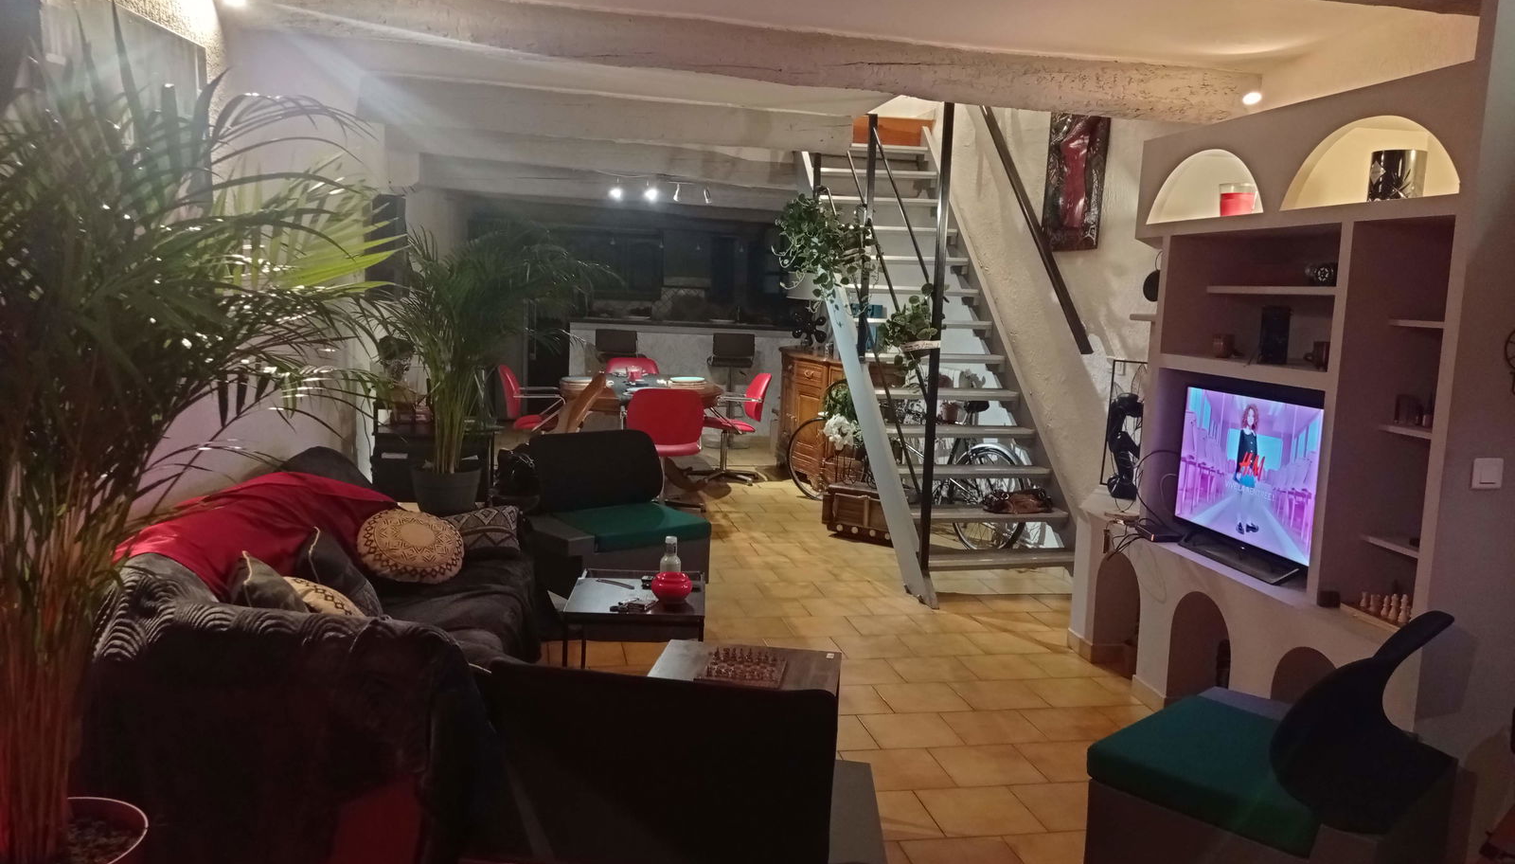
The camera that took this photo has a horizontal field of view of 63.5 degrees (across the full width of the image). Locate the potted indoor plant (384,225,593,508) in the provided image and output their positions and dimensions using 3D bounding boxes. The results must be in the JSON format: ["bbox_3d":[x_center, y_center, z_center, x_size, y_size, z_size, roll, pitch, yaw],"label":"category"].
[{"bbox_3d":[-1.298,-0.314,5.900,1.000,1.420,1.050,1,7,-11],"label":"potted indoor plant"}]

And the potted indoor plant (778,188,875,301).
[{"bbox_3d":[0.438,-1.211,7.927,0.620,0.700,0.550,1,7,-11],"label":"potted indoor plant"}]

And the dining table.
[{"bbox_3d":[-0.952,0.009,9.872,1.270,0.740,2.200,0,7,-10],"label":"dining table"}]

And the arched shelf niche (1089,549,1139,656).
[{"bbox_3d":[1.663,0.771,5.181,0.330,0.530,0.380,1,7,-11],"label":"arched shelf niche"}]

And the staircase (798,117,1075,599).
[{"bbox_3d":[1.034,-0.665,7.600,0.860,2.750,3.200,1,7,-11],"label":"staircase"}]

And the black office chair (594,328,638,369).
[{"bbox_3d":[-1.301,-0.405,11.402,0.440,1.070,0.460,2,7,-1],"label":"black office chair"}]

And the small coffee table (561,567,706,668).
[{"bbox_3d":[-0.424,0.791,4.340,0.465,0.500,0.510,1,7,-4],"label":"small coffee table"}]

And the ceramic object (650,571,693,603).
[{"bbox_3d":[-0.299,0.538,4.251,0.145,0.090,0.145,1,7,-4],"label":"ceramic object"}]

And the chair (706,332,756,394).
[{"bbox_3d":[-0.261,-0.392,11.883,0.450,1.110,0.480,0,7,-10],"label":"chair"}]

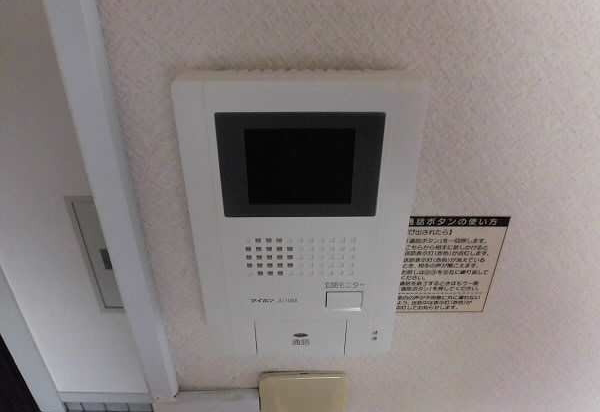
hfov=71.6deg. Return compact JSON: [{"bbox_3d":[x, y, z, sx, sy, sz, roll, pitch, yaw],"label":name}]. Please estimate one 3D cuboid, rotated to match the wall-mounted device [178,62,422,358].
[{"bbox_3d":[0.000,0.014,0.240,0.113,0.174,0.028,0,29,0],"label":"wall-mounted device"}]

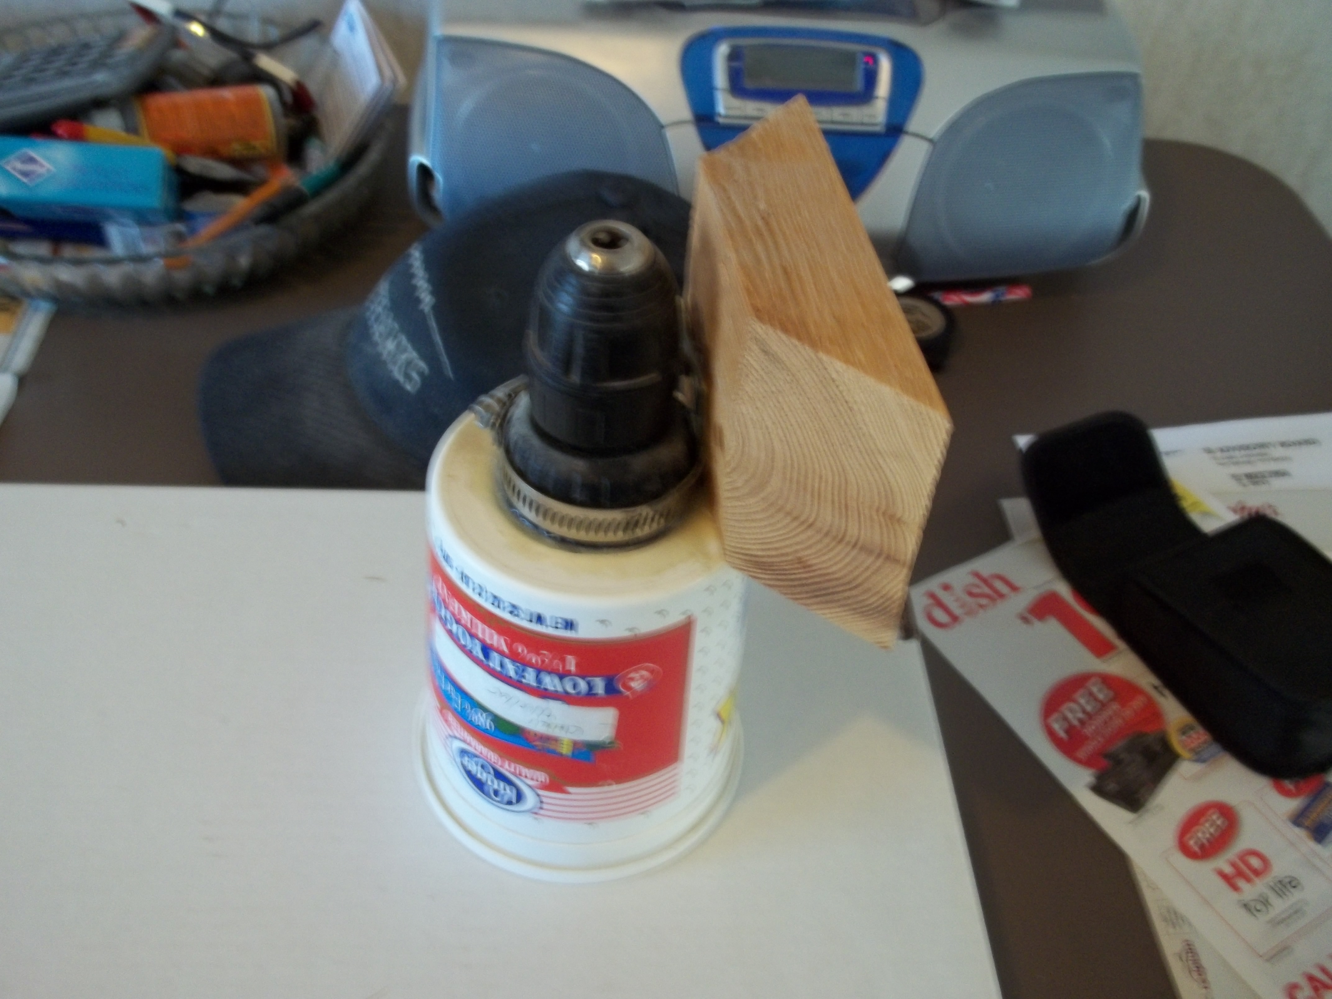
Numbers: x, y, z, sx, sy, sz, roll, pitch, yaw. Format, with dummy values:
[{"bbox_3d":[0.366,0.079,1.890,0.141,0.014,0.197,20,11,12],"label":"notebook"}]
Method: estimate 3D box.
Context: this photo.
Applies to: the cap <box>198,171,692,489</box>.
[{"bbox_3d":[-0.061,-0.077,0.545,0.275,0.122,0.178,-9,45,-14],"label":"cap"}]

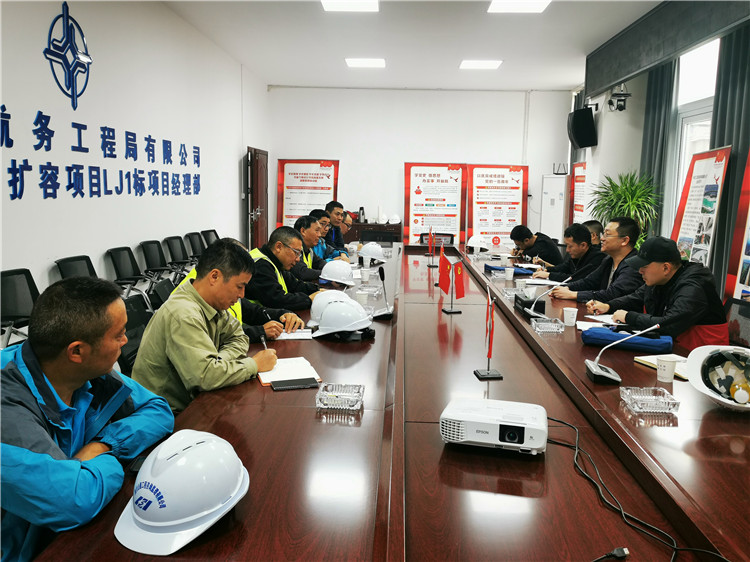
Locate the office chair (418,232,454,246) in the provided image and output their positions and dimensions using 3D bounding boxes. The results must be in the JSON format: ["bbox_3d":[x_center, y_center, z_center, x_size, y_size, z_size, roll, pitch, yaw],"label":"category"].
[{"bbox_3d":[0.897,-0.248,9.070,0.580,0.890,0.600,1,8,2],"label":"office chair"}]

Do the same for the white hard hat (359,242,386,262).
[{"bbox_3d":[-0.012,-0.257,5.977,0.280,0.180,0.220,9,9,4],"label":"white hard hat"}]

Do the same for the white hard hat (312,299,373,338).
[{"bbox_3d":[-0.146,0.177,2.898,0.275,0.180,0.215,0,9,-8],"label":"white hard hat"}]

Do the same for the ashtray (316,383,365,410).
[{"bbox_3d":[-0.105,0.372,2.019,0.137,0.033,0.137,2,8,7],"label":"ashtray"}]

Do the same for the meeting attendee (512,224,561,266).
[{"bbox_3d":[1.564,0.039,6.011,0.660,1.090,0.520,0,8,-4],"label":"meeting attendee"}]

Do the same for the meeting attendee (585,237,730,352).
[{"bbox_3d":[1.501,0.398,3.220,0.750,1.220,0.550,3,8,15],"label":"meeting attendee"}]

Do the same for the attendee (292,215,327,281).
[{"bbox_3d":[-0.590,0.109,4.993,0.740,1.250,0.530,2,8,7],"label":"attendee"}]

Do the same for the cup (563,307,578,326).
[{"bbox_3d":[1.023,0.193,3.294,0.075,0.090,0.075,1,8,2],"label":"cup"}]

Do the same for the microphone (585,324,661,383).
[{"bbox_3d":[0.920,0.268,2.337,0.240,0.210,0.165,2,9,2],"label":"microphone"}]

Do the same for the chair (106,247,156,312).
[{"bbox_3d":[-1.857,0.191,5.365,0.600,0.950,0.580,1,8,2],"label":"chair"}]

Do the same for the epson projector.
[{"bbox_3d":[0.365,0.440,1.909,0.302,0.084,0.240,4,12,13],"label":"epson projector"}]

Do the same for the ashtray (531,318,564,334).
[{"bbox_3d":[0.855,0.225,3.129,0.137,0.033,0.137,2,8,4],"label":"ashtray"}]

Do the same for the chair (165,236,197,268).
[{"bbox_3d":[-1.961,-0.035,6.844,0.570,0.850,0.570,2,9,2],"label":"chair"}]

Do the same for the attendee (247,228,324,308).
[{"bbox_3d":[-0.625,0.281,3.734,0.620,1.210,0.570,2,9,7],"label":"attendee"}]

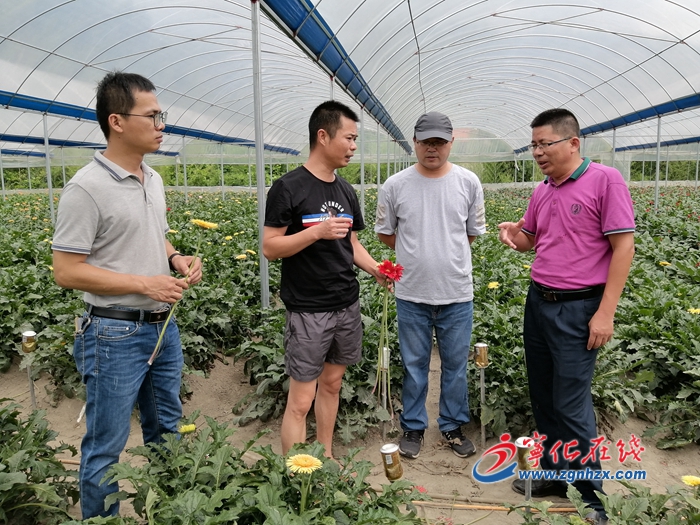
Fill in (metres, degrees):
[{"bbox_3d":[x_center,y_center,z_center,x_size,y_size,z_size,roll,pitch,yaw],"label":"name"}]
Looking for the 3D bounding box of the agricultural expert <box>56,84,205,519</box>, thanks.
[{"bbox_3d":[-0.686,0.276,1.802,0.460,1.735,0.520,2,9,20],"label":"agricultural expert"}]

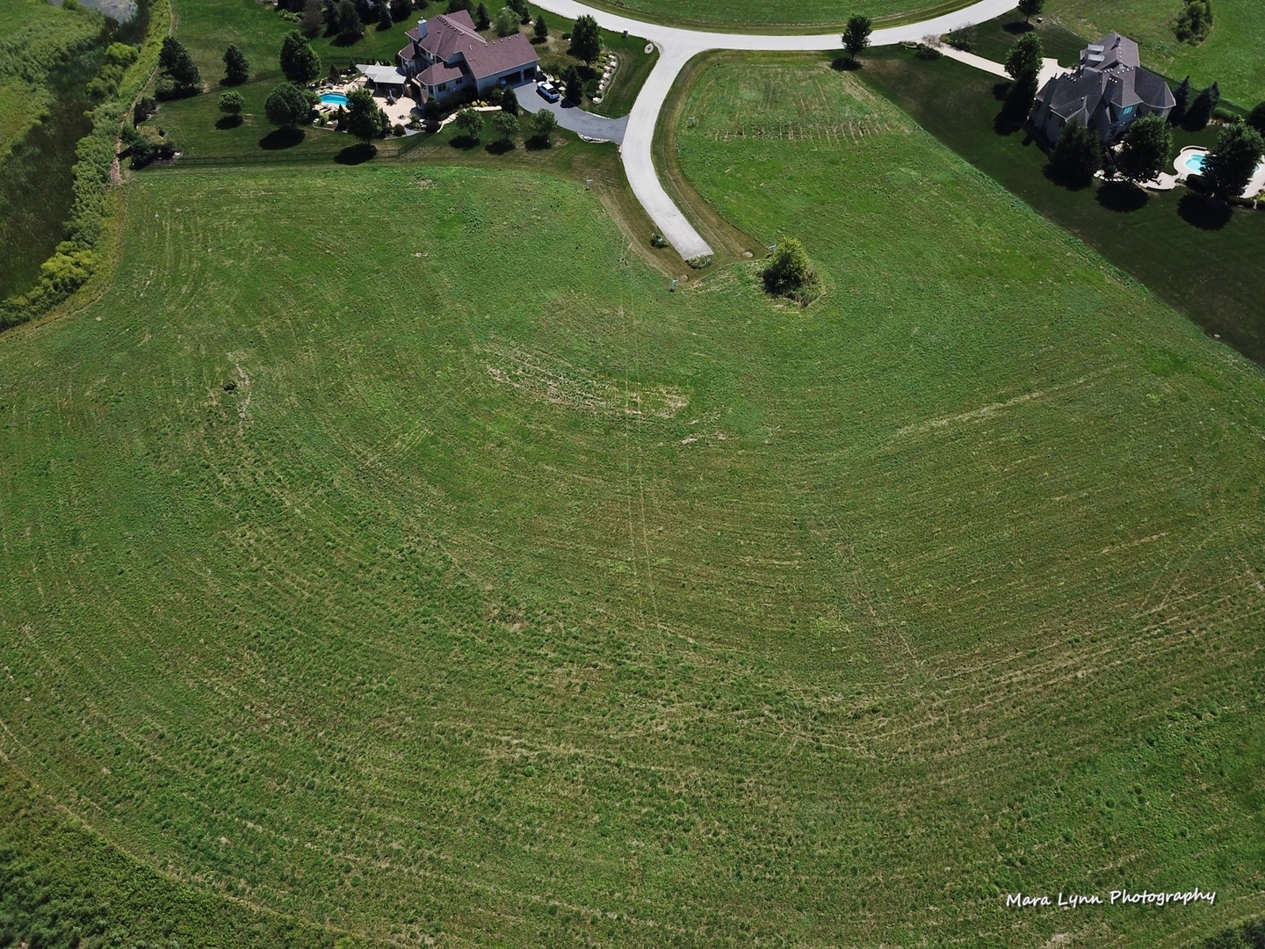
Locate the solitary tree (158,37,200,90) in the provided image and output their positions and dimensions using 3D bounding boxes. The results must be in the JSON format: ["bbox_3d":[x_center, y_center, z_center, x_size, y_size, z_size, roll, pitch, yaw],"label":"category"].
[{"bbox_3d":[-88.082,-80.188,185.548,6.600,9.636,6.600,0,47,0],"label":"solitary tree"}]

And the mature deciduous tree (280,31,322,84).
[{"bbox_3d":[-65.140,-80.902,185.688,7.800,10.572,7.800,0,47,0],"label":"mature deciduous tree"}]

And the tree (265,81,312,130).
[{"bbox_3d":[-63.071,-67.020,173.877,8.200,8.801,8.200,0,47,0],"label":"tree"}]

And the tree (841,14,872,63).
[{"bbox_3d":[46.041,-89.449,195.298,6.000,9.062,6.000,0,47,0],"label":"tree"}]

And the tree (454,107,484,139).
[{"bbox_3d":[-31.180,-67.540,183.360,5.550,5.900,5.550,0,50,0],"label":"tree"}]

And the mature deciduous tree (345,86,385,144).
[{"bbox_3d":[-50.700,-67.630,179.940,6.460,11.260,6.460,0,50,0],"label":"mature deciduous tree"}]

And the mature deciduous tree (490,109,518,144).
[{"bbox_3d":[-24.410,-66.660,182.480,5.450,6.120,5.450,0,50,0],"label":"mature deciduous tree"}]

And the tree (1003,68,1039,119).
[{"bbox_3d":[72.830,-71.337,178.131,5.300,9.484,5.300,0,47,0],"label":"tree"}]

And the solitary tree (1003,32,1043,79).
[{"bbox_3d":[80.570,-85.900,196.010,7.140,10.110,7.140,0,50,0],"label":"solitary tree"}]

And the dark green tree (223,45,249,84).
[{"bbox_3d":[-82.030,-84.850,196.620,4.440,7.830,4.440,0,50,0],"label":"dark green tree"}]

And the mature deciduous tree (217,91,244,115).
[{"bbox_3d":[-79.550,-73.650,188.990,4.950,5.140,4.950,0,50,0],"label":"mature deciduous tree"}]

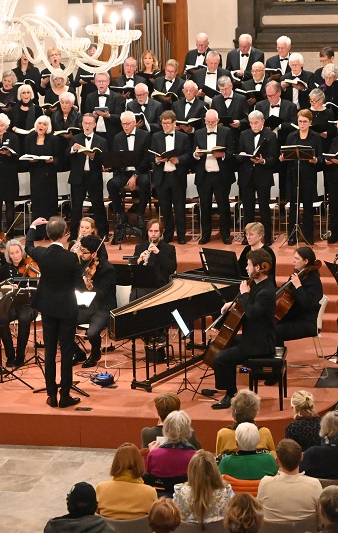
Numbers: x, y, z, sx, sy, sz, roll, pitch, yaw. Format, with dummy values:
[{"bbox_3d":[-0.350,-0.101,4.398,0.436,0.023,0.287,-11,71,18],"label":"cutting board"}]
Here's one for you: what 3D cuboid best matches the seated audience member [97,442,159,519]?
[{"bbox_3d":[-0.253,1.773,11.379,0.470,1.270,0.760,-1,9,5],"label":"seated audience member"}]

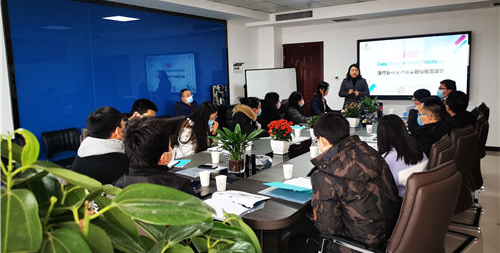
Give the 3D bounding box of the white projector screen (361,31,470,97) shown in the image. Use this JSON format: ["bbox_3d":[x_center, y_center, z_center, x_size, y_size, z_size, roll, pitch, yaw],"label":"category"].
[{"bbox_3d":[2.921,-1.066,7.129,1.940,1.160,0.090,4,9,34],"label":"white projector screen"}]

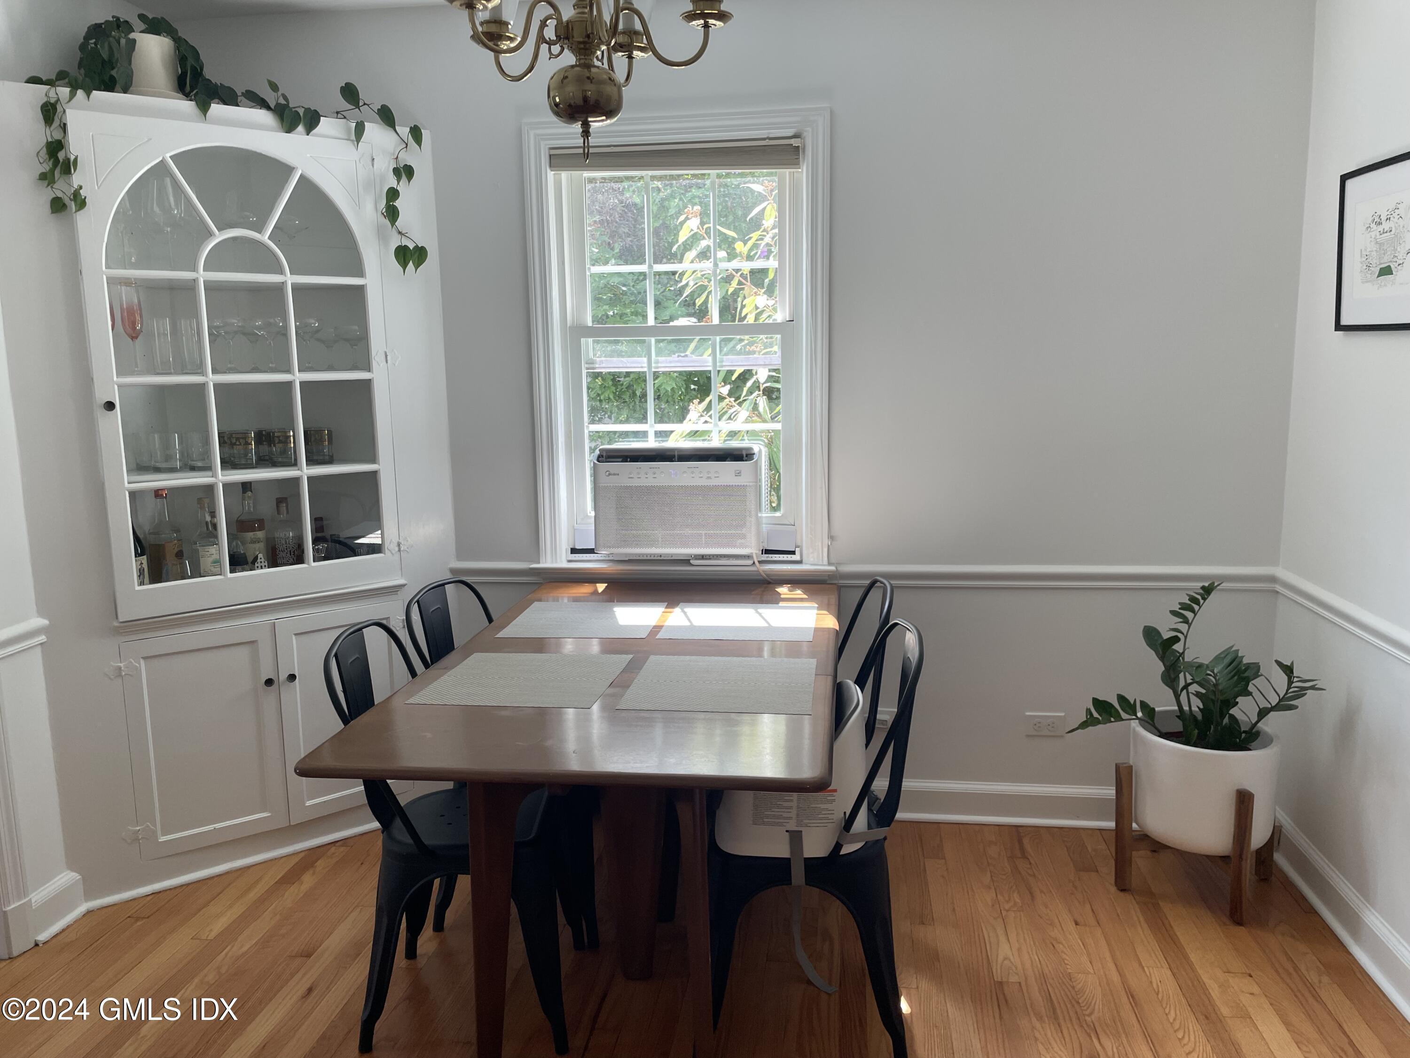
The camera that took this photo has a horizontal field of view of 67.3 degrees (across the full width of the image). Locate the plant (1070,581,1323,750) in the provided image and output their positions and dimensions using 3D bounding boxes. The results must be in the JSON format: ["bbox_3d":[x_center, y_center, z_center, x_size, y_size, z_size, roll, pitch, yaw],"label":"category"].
[{"bbox_3d":[1.238,0.351,2.692,0.600,0.450,0.430,0,9,8],"label":"plant"}]

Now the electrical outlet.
[{"bbox_3d":[1.001,0.575,3.115,0.115,0.071,0.008,0,9,8],"label":"electrical outlet"}]

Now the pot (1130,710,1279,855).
[{"bbox_3d":[1.285,0.656,2.751,0.344,0.288,0.344,0,9,8],"label":"pot"}]

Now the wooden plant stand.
[{"bbox_3d":[1.286,0.764,2.768,0.330,0.340,0.330,6,11,38],"label":"wooden plant stand"}]

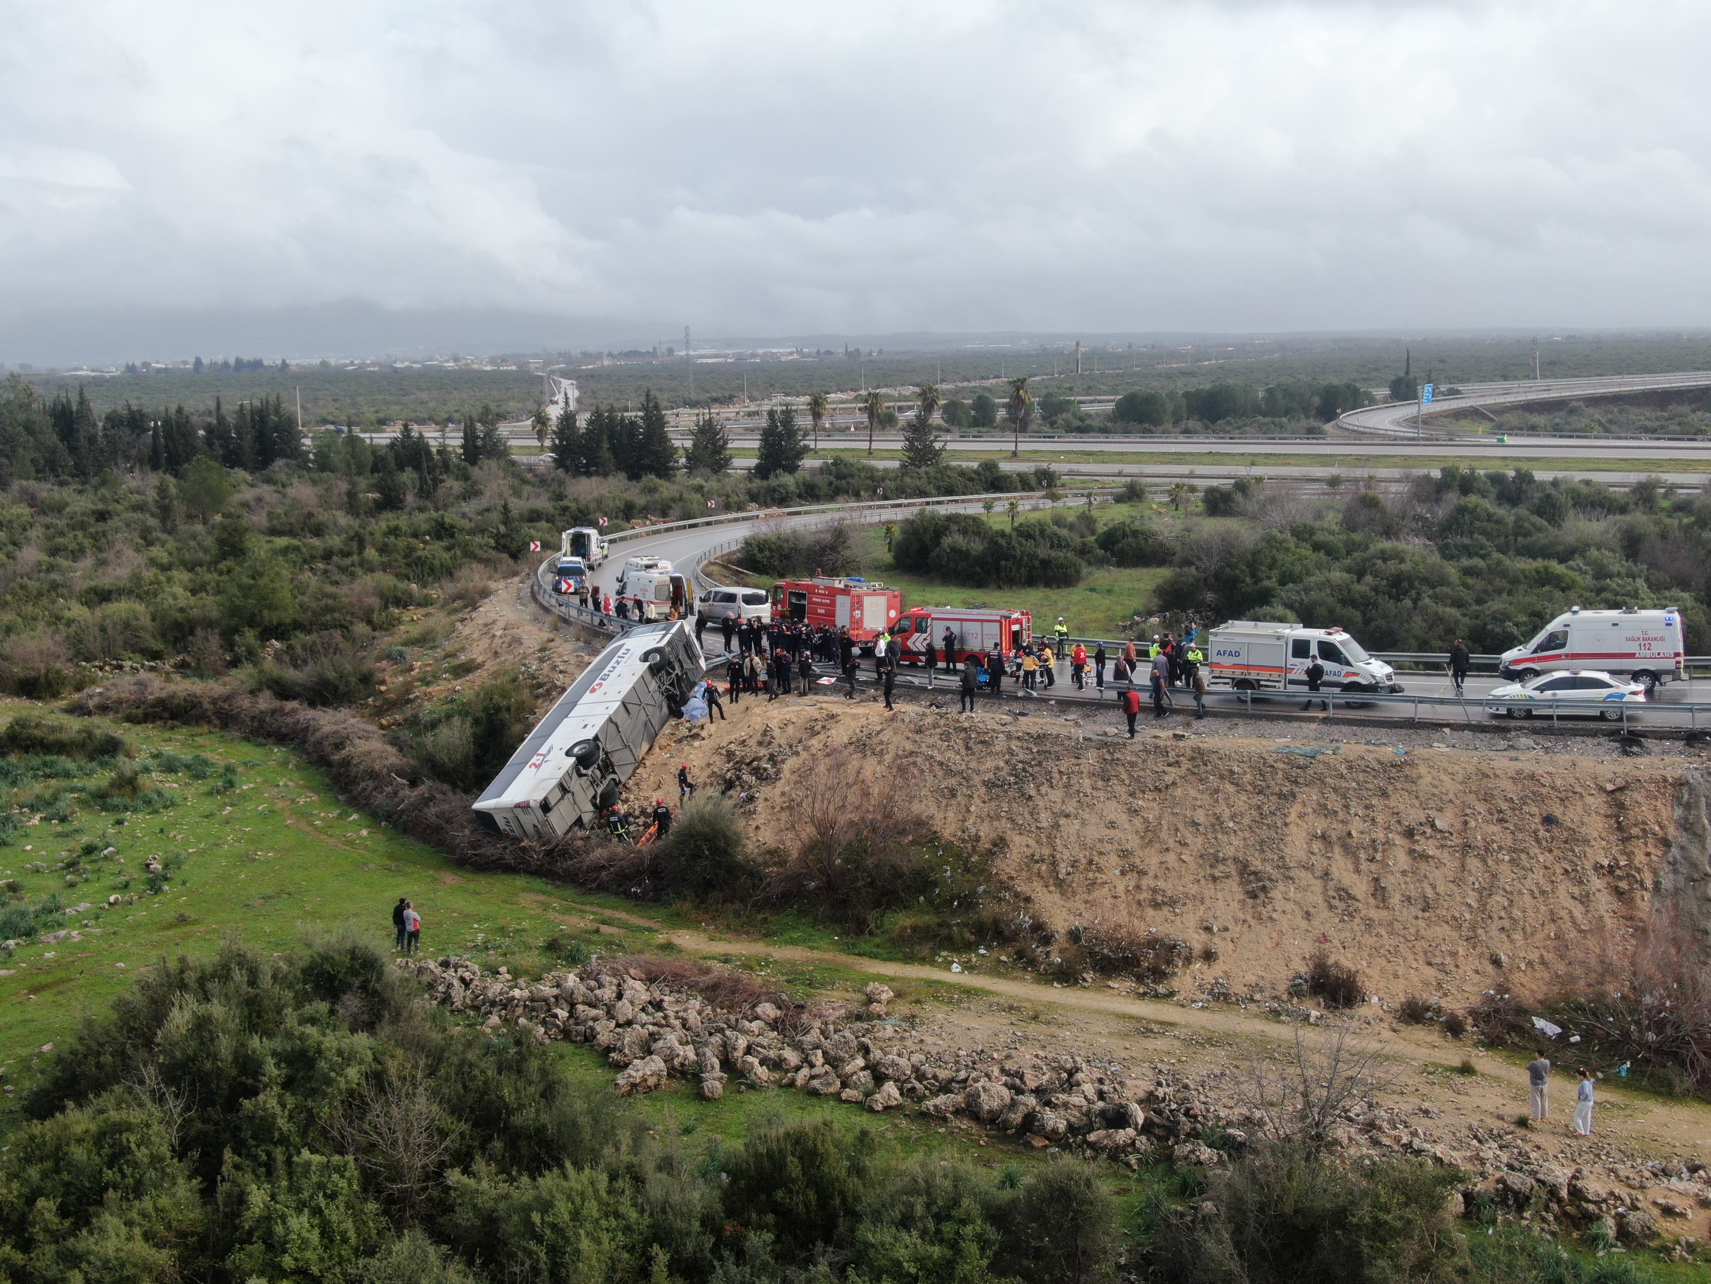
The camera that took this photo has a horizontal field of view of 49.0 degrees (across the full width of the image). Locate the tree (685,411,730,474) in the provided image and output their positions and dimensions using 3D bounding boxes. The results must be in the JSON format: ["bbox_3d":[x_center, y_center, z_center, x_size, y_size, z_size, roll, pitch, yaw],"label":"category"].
[{"bbox_3d":[-20.920,-28.250,266.000,6.820,9.600,6.610,-1,9,0],"label":"tree"}]

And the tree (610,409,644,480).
[{"bbox_3d":[-32.130,-27.810,264.000,4.700,10.180,4.560,-1,9,0],"label":"tree"}]

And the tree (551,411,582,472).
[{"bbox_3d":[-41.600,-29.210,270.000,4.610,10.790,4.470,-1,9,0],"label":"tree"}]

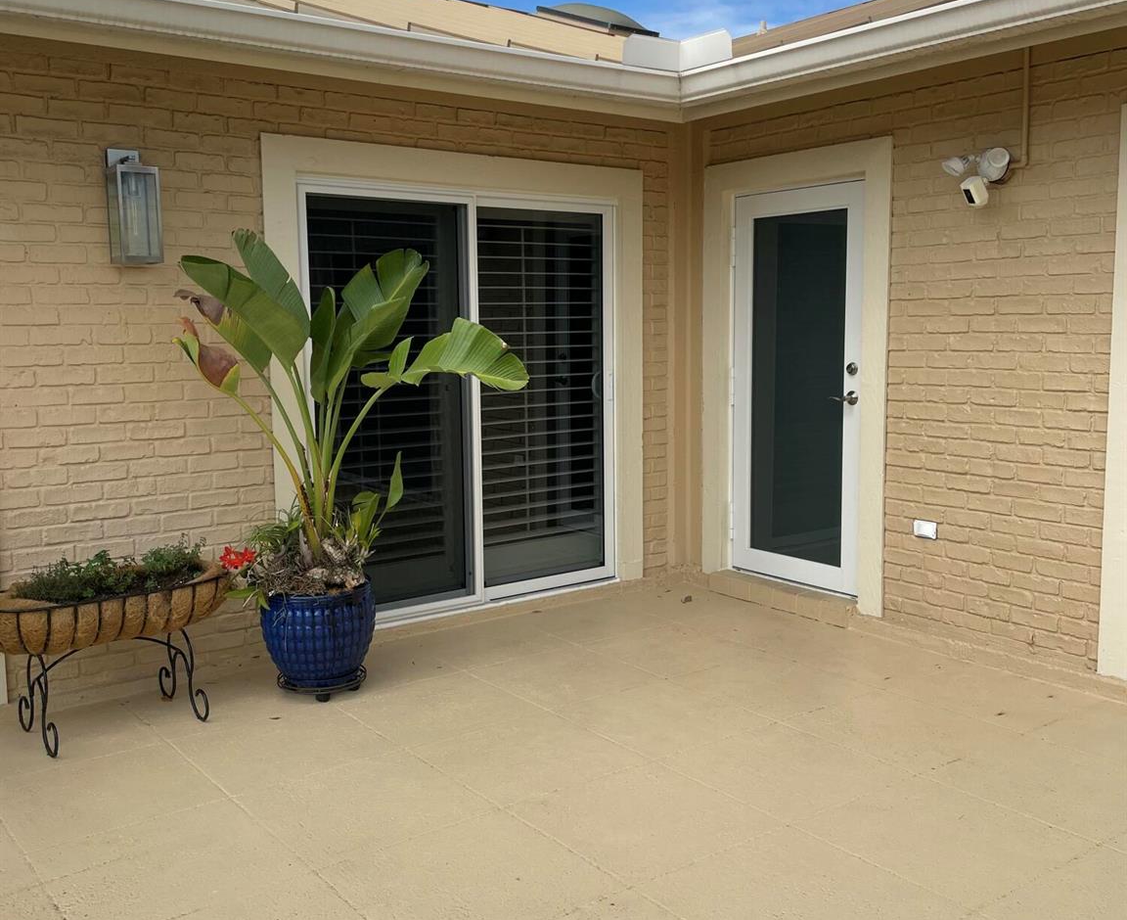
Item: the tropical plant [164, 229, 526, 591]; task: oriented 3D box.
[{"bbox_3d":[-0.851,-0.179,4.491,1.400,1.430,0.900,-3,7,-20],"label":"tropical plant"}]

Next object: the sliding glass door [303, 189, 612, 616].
[{"bbox_3d":[-0.447,-0.277,5.600,1.830,2.030,0.100,-6,8,-38],"label":"sliding glass door"}]

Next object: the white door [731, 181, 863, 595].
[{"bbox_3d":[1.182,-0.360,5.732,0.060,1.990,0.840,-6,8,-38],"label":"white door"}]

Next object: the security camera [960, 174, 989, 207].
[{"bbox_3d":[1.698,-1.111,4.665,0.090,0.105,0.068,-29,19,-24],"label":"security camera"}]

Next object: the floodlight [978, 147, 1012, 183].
[{"bbox_3d":[1.770,-1.209,4.632,0.125,0.140,0.125,5,9,40],"label":"floodlight"}]

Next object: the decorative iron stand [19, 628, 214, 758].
[{"bbox_3d":[-1.673,0.829,4.205,0.580,0.330,0.420,-6,8,-38],"label":"decorative iron stand"}]

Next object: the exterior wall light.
[{"bbox_3d":[-1.674,-0.988,4.401,0.157,0.450,0.165,-6,8,-38],"label":"exterior wall light"}]

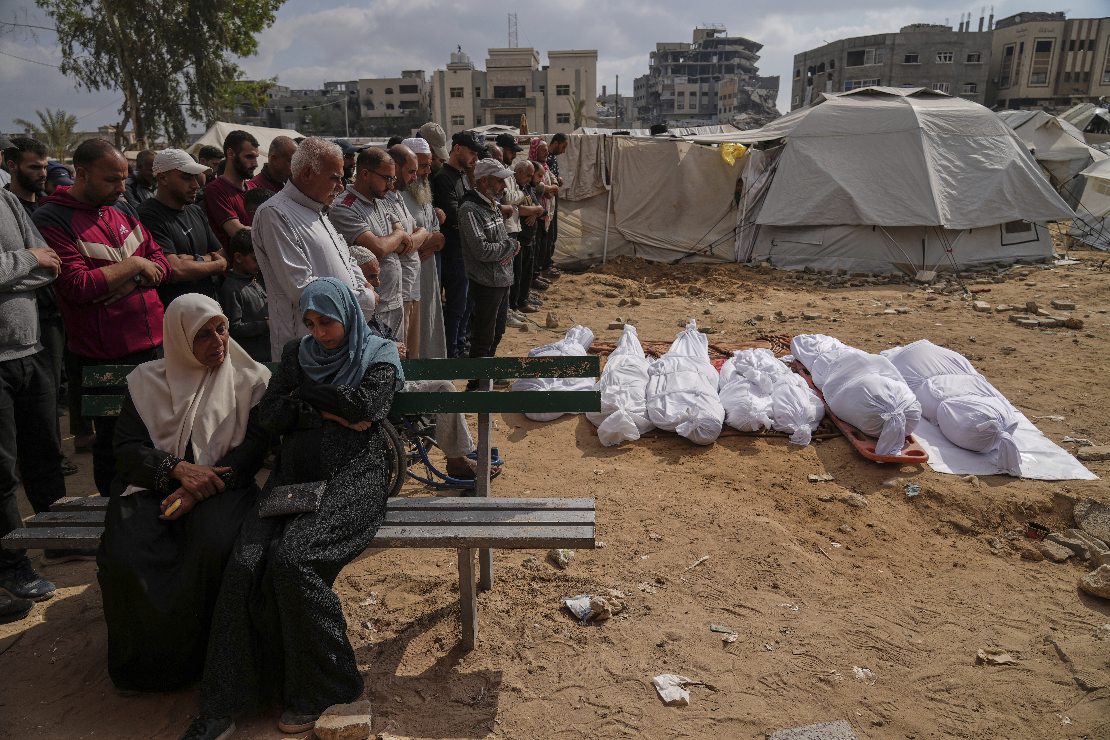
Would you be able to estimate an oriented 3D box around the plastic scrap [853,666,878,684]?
[{"bbox_3d":[1.036,1.020,2.478,0.090,0.022,0.055,14,22,39],"label":"plastic scrap"}]

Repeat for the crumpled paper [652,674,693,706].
[{"bbox_3d":[0.372,1.014,2.345,0.130,0.045,0.110,-1,17,0],"label":"crumpled paper"}]

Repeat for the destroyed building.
[{"bbox_3d":[37.800,-72.510,186.009,33.500,24.000,22.000,2,17,6],"label":"destroyed building"}]

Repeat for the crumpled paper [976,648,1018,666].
[{"bbox_3d":[1.487,0.968,2.491,0.125,0.032,0.080,-1,16,0],"label":"crumpled paper"}]

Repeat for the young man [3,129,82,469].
[{"bbox_3d":[-2.573,-0.266,3.750,0.380,1.730,0.500,2,17,10],"label":"young man"}]

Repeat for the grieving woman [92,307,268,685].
[{"bbox_3d":[-1.208,0.382,2.470,0.560,1.210,0.670,-5,18,-14],"label":"grieving woman"}]

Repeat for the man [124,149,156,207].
[{"bbox_3d":[-2.800,-0.695,5.273,0.380,1.700,0.520,3,17,8],"label":"man"}]

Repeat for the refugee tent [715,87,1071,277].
[{"bbox_3d":[5.600,-3.238,12.288,5.000,2.550,4.600,7,18,21],"label":"refugee tent"}]

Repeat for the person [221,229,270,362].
[{"bbox_3d":[-1.490,-0.020,3.720,0.280,1.320,0.380,1,17,8],"label":"person"}]

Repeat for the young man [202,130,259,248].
[{"bbox_3d":[-1.694,-0.398,4.100,0.360,1.760,0.500,2,17,10],"label":"young man"}]

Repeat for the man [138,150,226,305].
[{"bbox_3d":[-1.732,-0.211,3.610,0.380,1.690,0.520,3,17,11],"label":"man"}]

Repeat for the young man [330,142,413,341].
[{"bbox_3d":[-0.904,-0.240,3.782,0.370,1.690,0.500,4,17,16],"label":"young man"}]

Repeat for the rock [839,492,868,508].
[{"bbox_3d":[1.441,0.625,3.570,0.140,0.060,0.100,-1,17,0],"label":"rock"}]

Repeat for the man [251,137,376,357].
[{"bbox_3d":[-0.907,-0.051,2.970,0.420,1.740,0.530,3,17,11],"label":"man"}]

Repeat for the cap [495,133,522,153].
[{"bbox_3d":[-0.401,-1.966,6.400,0.270,0.140,0.180,16,20,10],"label":"cap"}]

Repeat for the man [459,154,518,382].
[{"bbox_3d":[-0.464,-0.646,5.110,0.380,1.620,0.500,3,17,11],"label":"man"}]

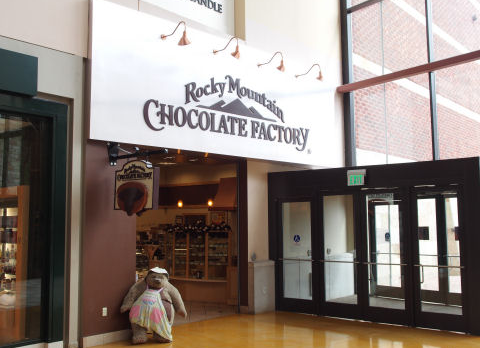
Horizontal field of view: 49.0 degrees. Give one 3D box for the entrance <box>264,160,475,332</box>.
[{"bbox_3d":[2.095,1.197,9.146,3.792,2.642,0.250,-5,-7,38],"label":"entrance"}]

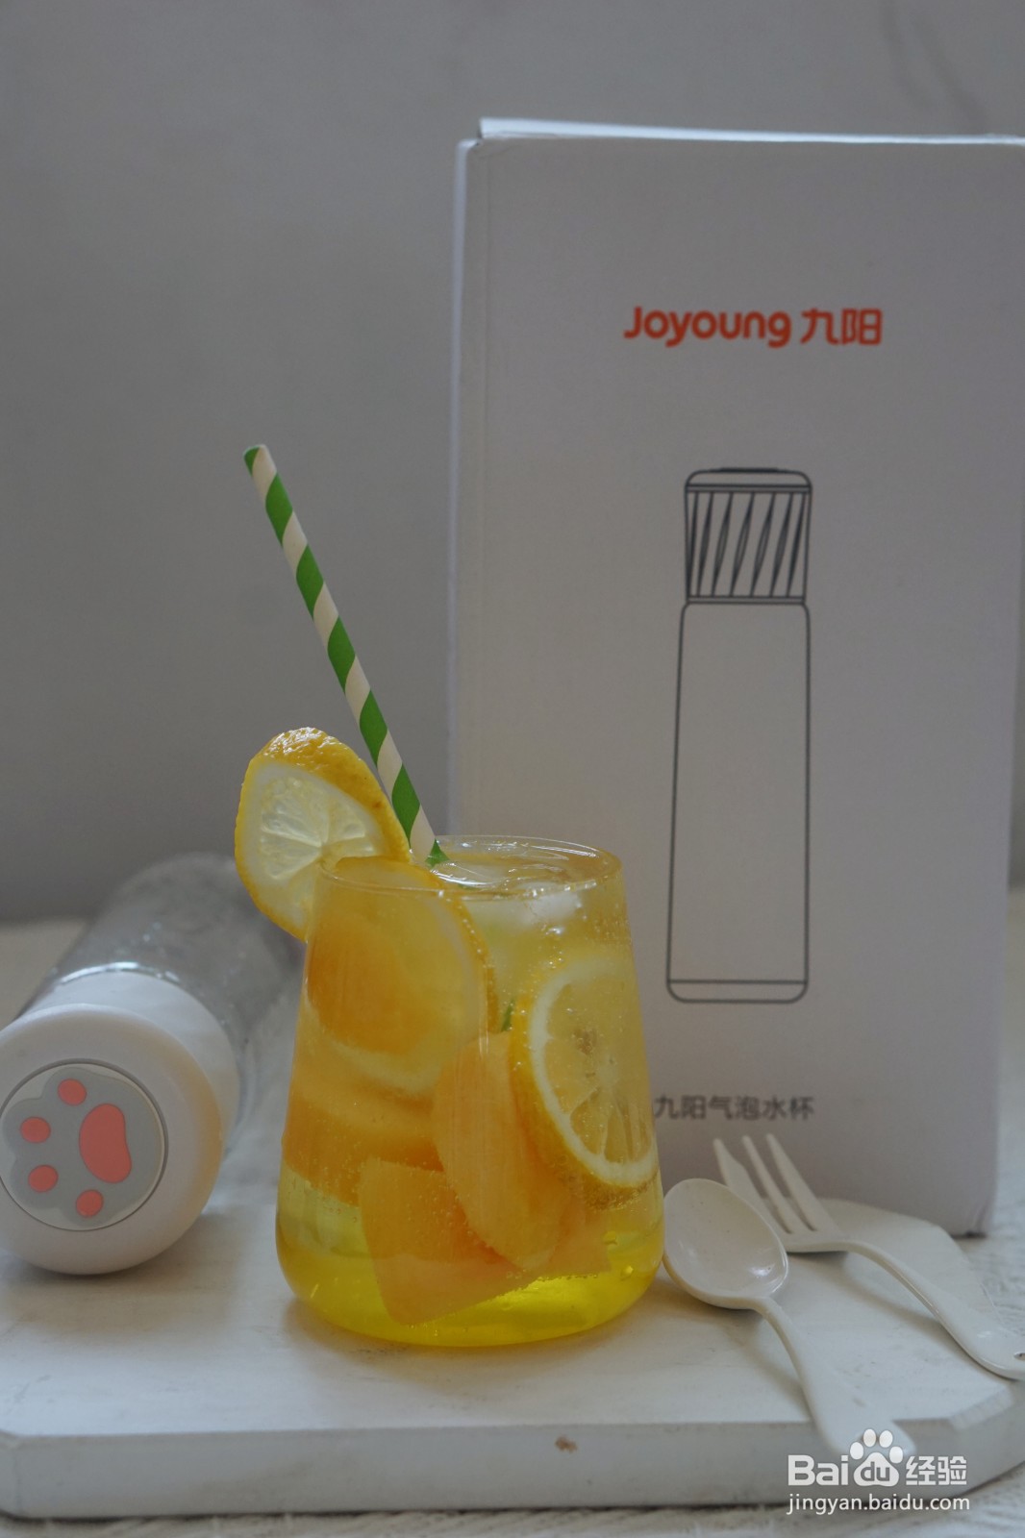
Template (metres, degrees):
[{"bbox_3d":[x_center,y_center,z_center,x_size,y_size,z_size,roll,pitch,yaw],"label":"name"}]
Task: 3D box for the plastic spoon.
[{"bbox_3d":[0.061,0.123,0.725,0.032,0.021,0.123,-3,14,-16],"label":"plastic spoon"}]

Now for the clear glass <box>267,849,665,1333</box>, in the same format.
[{"bbox_3d":[-0.010,0.074,0.764,0.093,0.105,0.093,0,11,0],"label":"clear glass"}]

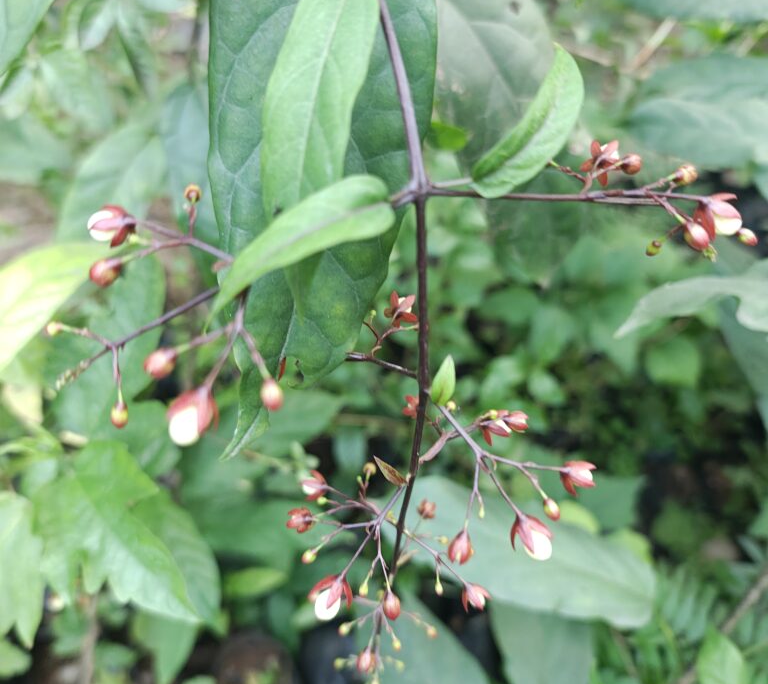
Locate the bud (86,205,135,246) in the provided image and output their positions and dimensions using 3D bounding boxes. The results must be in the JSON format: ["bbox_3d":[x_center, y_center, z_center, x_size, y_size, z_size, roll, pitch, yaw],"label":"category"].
[{"bbox_3d":[-0.115,-0.049,0.285,0.019,0.017,0.017,-11,36,-15],"label":"bud"}]

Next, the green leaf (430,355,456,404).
[{"bbox_3d":[0.026,0.016,0.295,0.011,0.021,0.006,14,12,9],"label":"green leaf"}]

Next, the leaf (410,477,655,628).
[{"bbox_3d":[0.108,0.155,0.500,0.190,0.025,0.085,20,54,20],"label":"leaf"}]

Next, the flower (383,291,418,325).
[{"bbox_3d":[0.008,-0.016,0.315,0.015,0.015,0.015,16,38,21],"label":"flower"}]

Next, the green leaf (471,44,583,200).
[{"bbox_3d":[0.059,-0.091,0.280,0.026,0.018,0.068,30,83,36],"label":"green leaf"}]

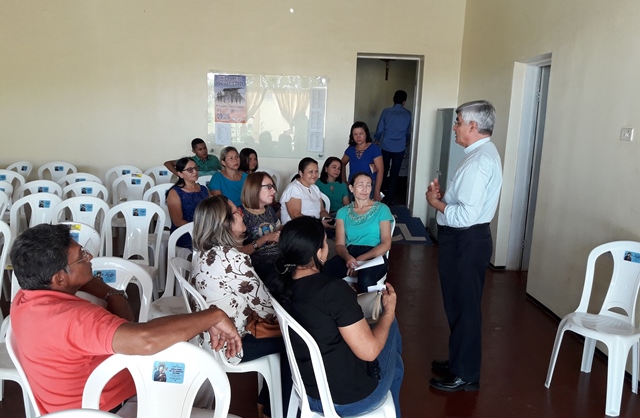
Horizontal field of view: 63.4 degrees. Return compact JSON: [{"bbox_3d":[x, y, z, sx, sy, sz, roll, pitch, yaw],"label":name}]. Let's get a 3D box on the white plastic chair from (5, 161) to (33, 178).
[{"bbox_3d":[-3.648,-0.098,6.054,0.440,0.879,0.490,5,10,16],"label":"white plastic chair"}]

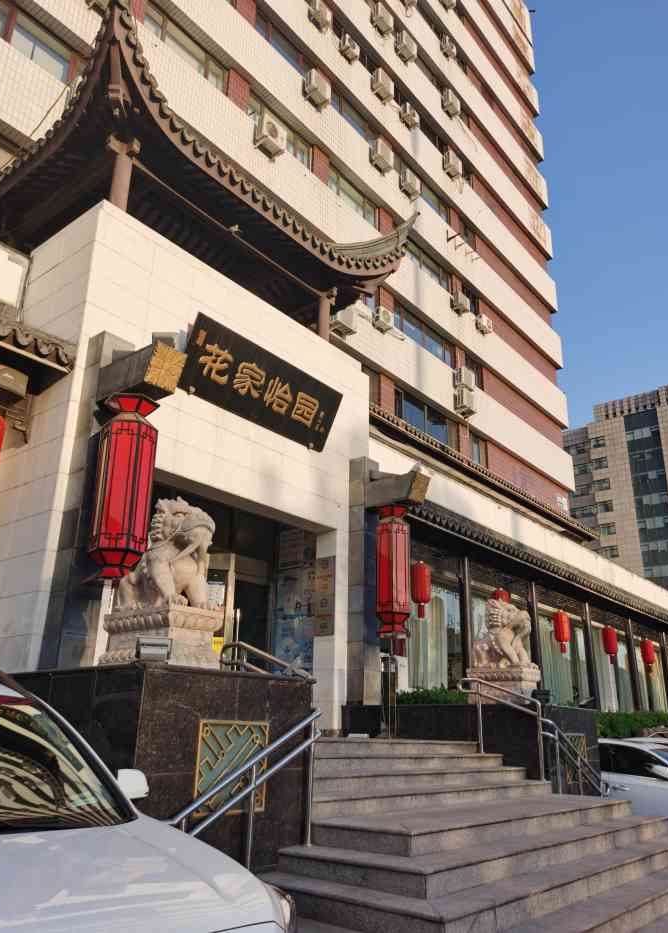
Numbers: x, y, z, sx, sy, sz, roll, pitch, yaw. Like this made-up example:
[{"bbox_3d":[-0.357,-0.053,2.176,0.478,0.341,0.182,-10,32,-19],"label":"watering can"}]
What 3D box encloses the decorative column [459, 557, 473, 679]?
[{"bbox_3d":[3.155,3.964,17.076,0.202,3.687,0.202,-15,-26,37],"label":"decorative column"}]

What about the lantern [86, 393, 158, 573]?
[{"bbox_3d":[-2.419,0.192,8.258,0.626,2.081,0.626,-15,-26,37],"label":"lantern"}]

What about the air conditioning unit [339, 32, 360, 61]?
[{"bbox_3d":[0.530,-13.416,23.451,0.295,0.530,0.688,-15,-26,37],"label":"air conditioning unit"}]

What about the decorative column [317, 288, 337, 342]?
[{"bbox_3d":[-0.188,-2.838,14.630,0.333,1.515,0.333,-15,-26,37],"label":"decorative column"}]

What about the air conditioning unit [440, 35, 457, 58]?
[{"bbox_3d":[5.224,-18.993,33.091,0.310,0.640,0.760,-15,-26,37],"label":"air conditioning unit"}]

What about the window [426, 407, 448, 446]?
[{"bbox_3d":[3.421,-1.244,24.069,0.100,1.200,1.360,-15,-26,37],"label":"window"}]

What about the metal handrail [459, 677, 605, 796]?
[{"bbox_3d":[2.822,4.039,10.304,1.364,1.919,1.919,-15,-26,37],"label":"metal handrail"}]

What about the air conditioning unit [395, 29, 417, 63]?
[{"bbox_3d":[2.949,-16.962,29.450,0.320,0.660,0.860,-15,-26,37],"label":"air conditioning unit"}]

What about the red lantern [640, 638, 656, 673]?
[{"bbox_3d":[10.780,6.492,24.962,0.430,1.094,0.430,-15,-26,37],"label":"red lantern"}]

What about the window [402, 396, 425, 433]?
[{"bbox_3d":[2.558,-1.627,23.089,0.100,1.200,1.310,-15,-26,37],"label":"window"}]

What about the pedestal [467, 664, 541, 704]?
[{"bbox_3d":[2.445,3.207,10.512,0.889,0.505,0.596,-15,-26,37],"label":"pedestal"}]

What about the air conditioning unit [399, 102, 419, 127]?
[{"bbox_3d":[2.971,-13.597,28.285,0.290,0.560,0.790,-15,-26,37],"label":"air conditioning unit"}]

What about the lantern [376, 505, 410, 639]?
[{"bbox_3d":[0.926,1.582,11.184,0.500,2.054,0.500,-15,-26,37],"label":"lantern"}]

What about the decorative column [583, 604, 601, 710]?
[{"bbox_3d":[7.406,5.659,21.060,0.210,3.350,0.250,-15,-26,37],"label":"decorative column"}]

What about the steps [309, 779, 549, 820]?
[{"bbox_3d":[1.079,3.212,7.055,0.330,0.151,4.110,-15,-26,37],"label":"steps"}]

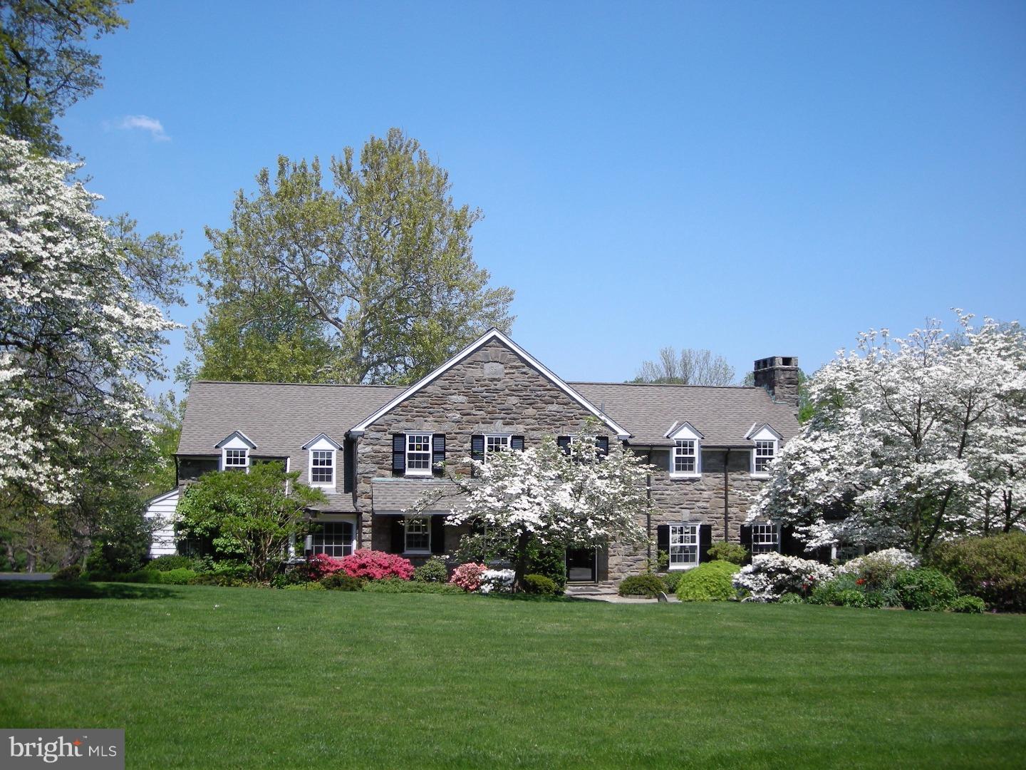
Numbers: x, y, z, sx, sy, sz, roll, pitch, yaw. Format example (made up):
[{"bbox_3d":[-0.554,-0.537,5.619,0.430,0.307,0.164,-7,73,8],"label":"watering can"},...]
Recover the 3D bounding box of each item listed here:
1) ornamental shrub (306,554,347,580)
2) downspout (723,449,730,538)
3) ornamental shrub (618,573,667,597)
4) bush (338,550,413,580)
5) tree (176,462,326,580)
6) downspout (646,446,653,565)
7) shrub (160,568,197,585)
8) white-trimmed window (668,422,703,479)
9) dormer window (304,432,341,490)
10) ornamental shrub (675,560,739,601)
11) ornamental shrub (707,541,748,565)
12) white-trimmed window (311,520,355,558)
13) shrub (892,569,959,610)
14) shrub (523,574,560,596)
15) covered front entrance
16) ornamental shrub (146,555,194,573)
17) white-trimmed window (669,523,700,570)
[{"bbox_3d":[-5.928,5.801,33.000,1.280,0.880,1.100,2,-4,-12],"label":"ornamental shrub"},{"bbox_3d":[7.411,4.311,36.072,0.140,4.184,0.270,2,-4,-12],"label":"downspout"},{"bbox_3d":[4.330,6.690,34.700,1.596,0.780,1.500,1,-6,-11],"label":"ornamental shrub"},{"bbox_3d":[-4.096,5.401,31.000,2.250,0.980,1.600,1,-4,-10],"label":"bush"},{"bbox_3d":[-8.035,4.189,31.800,4.500,3.650,3.800,1,-4,-10],"label":"tree"},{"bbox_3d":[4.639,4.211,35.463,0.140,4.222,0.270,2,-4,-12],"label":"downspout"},{"bbox_3d":[-10.517,6.008,32.600,1.161,0.537,1.000,1,-6,-11],"label":"shrub"},{"bbox_3d":[5.951,2.329,36.808,1.319,1.950,0.950,1,-6,-11],"label":"white-trimmed window"},{"bbox_3d":[-6.675,2.665,36.300,1.430,1.940,1.800,1,-3,-9],"label":"dormer window"},{"bbox_3d":[6.515,6.556,34.700,2.170,1.390,2.000,1,-3,-9],"label":"ornamental shrub"},{"bbox_3d":[7.413,5.967,36.000,1.450,1.100,1.200,2,-4,-12],"label":"ornamental shrub"},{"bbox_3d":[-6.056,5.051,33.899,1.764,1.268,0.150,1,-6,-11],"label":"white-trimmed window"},{"bbox_3d":[11.243,5.556,28.200,1.800,1.130,1.550,2,-4,-12],"label":"shrub"},{"bbox_3d":[0.944,6.632,34.400,1.220,0.740,1.150,1,-3,-9],"label":"shrub"},{"bbox_3d":[2.246,5.589,34.200,1.080,1.900,0.500,1,-4,-10],"label":"covered front entrance"},{"bbox_3d":[-11.145,5.846,33.700,1.640,0.720,1.200,2,-4,-12],"label":"ornamental shrub"},{"bbox_3d":[5.938,5.617,36.113,1.131,1.598,0.150,1,-6,-11],"label":"white-trimmed window"}]

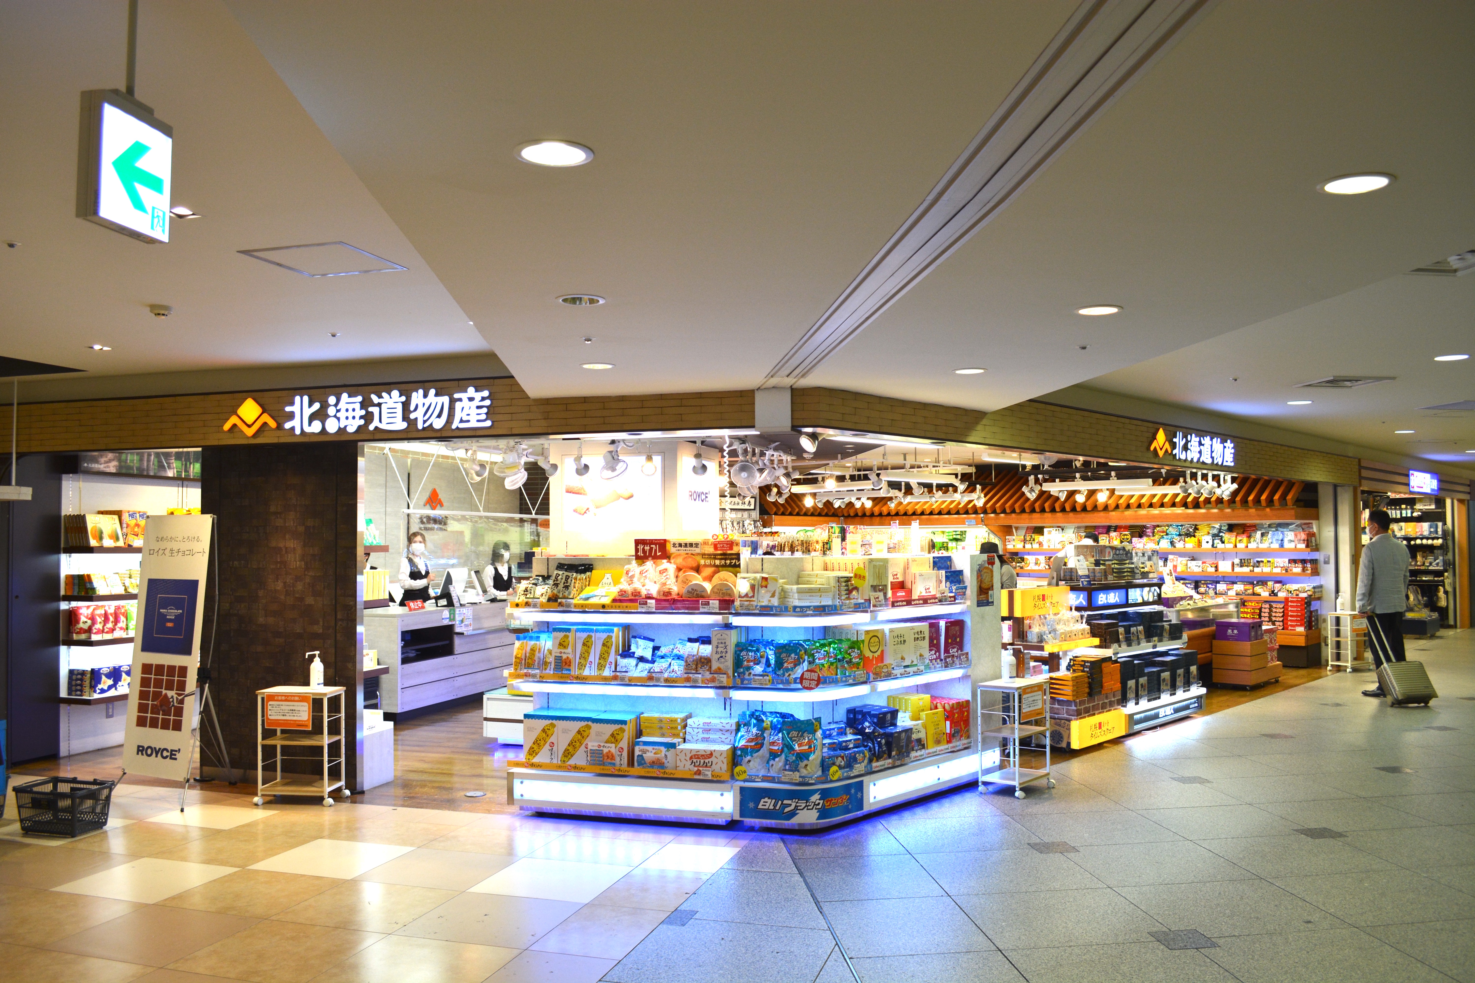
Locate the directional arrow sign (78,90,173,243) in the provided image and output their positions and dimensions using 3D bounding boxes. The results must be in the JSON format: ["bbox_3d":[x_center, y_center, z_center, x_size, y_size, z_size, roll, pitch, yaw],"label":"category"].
[{"bbox_3d":[-1.123,-0.587,2.034,0.045,0.226,0.195,-1,-2,10],"label":"directional arrow sign"}]

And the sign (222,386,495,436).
[{"bbox_3d":[-2.328,-0.476,6.728,1.910,0.250,0.070,-1,-2,17],"label":"sign"}]

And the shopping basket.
[{"bbox_3d":[-3.659,1.730,6.024,0.420,0.250,0.280,-1,-2,17],"label":"shopping basket"}]

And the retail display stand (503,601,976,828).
[{"bbox_3d":[0.171,1.249,6.591,3.020,1.210,1.300,0,-2,-14],"label":"retail display stand"}]

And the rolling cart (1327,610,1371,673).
[{"bbox_3d":[6.989,1.713,12.600,0.455,0.685,0.290,1,-3,-29],"label":"rolling cart"}]

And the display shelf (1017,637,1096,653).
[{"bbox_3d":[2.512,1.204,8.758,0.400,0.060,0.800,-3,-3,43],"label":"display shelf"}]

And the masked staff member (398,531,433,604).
[{"bbox_3d":[-3.498,1.279,11.942,0.420,1.650,0.300,2,-3,-42],"label":"masked staff member"}]

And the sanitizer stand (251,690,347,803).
[{"bbox_3d":[-2.654,1.550,6.745,0.455,0.685,0.290,0,-2,4],"label":"sanitizer stand"}]

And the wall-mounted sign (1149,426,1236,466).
[{"bbox_3d":[4.058,-0.397,9.889,0.070,0.260,1.950,-3,-3,43],"label":"wall-mounted sign"}]

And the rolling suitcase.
[{"bbox_3d":[6.058,1.524,10.202,0.380,0.890,0.210,0,-30,-14],"label":"rolling suitcase"}]

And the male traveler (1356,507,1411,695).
[{"bbox_3d":[6.166,1.061,10.550,0.470,1.790,0.330,0,-2,2],"label":"male traveler"}]

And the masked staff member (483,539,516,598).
[{"bbox_3d":[-2.485,1.313,11.566,0.300,1.600,0.430,-2,-3,32],"label":"masked staff member"}]

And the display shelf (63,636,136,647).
[{"bbox_3d":[-4.641,1.121,8.615,0.300,0.040,1.140,-1,-2,17],"label":"display shelf"}]

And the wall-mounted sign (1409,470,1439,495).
[{"bbox_3d":[10.131,-0.126,16.349,0.120,0.320,1.850,-3,-3,43],"label":"wall-mounted sign"}]

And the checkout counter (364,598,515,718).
[{"bbox_3d":[-3.015,1.621,11.214,0.750,0.890,2.500,-1,-2,17],"label":"checkout counter"}]

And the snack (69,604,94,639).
[{"bbox_3d":[-4.746,0.951,8.000,0.075,0.250,0.150,-1,-3,25],"label":"snack"}]

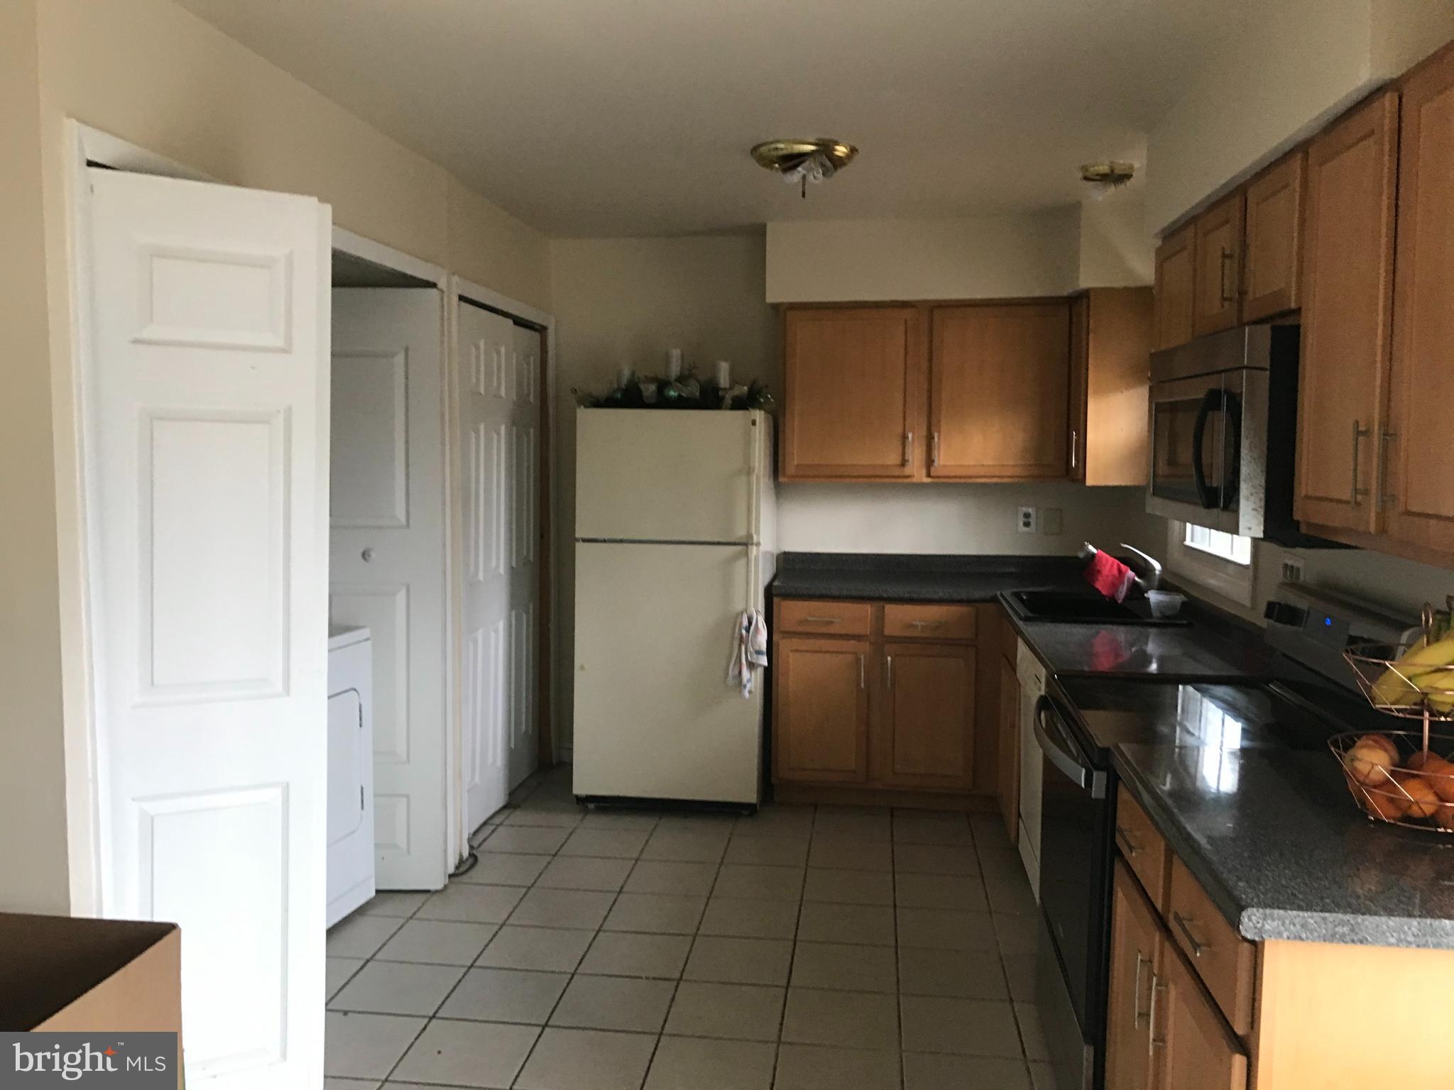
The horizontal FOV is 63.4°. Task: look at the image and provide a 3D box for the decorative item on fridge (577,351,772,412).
[{"bbox_3d":[-0.224,-0.693,4.945,0.847,0.259,0.270,1,5,7],"label":"decorative item on fridge"}]

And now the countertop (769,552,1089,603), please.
[{"bbox_3d":[0.970,0.139,5.059,1.513,0.130,0.635,1,5,7],"label":"countertop"}]

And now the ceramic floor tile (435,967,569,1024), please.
[{"bbox_3d":[-0.606,1.244,3.233,0.300,0.012,0.300,1,5,7],"label":"ceramic floor tile"}]

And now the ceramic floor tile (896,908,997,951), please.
[{"bbox_3d":[0.692,1.227,3.741,0.304,0.010,0.304,1,5,7],"label":"ceramic floor tile"}]

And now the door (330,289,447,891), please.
[{"bbox_3d":[-1.174,0.163,3.884,0.459,1.990,0.040,0,5,1],"label":"door"}]

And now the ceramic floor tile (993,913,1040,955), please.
[{"bbox_3d":[0.988,1.215,3.651,0.300,0.012,0.300,1,5,7],"label":"ceramic floor tile"}]

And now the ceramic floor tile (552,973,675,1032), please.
[{"bbox_3d":[-0.302,1.243,3.179,0.300,0.012,0.300,1,5,7],"label":"ceramic floor tile"}]

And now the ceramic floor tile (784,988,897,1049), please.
[{"bbox_3d":[0.304,1.253,3.105,0.300,0.012,0.300,1,5,7],"label":"ceramic floor tile"}]

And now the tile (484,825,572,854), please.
[{"bbox_3d":[-0.758,1.123,4.459,0.300,0.012,0.300,1,5,7],"label":"tile"}]

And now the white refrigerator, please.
[{"bbox_3d":[-0.199,0.254,5.017,0.749,1.640,0.720,1,5,7],"label":"white refrigerator"}]

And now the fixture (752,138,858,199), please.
[{"bbox_3d":[0.243,-1.173,3.681,0.334,0.166,0.334,1,5,7],"label":"fixture"}]

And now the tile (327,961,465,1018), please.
[{"bbox_3d":[-0.909,1.236,3.267,0.302,0.010,0.302,1,5,7],"label":"tile"}]

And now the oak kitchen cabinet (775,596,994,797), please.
[{"bbox_3d":[0.661,0.633,5.056,0.875,0.875,0.600,1,5,7],"label":"oak kitchen cabinet"}]

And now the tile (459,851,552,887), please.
[{"bbox_3d":[-0.795,1.150,4.158,0.300,0.012,0.300,1,5,7],"label":"tile"}]

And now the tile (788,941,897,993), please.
[{"bbox_3d":[0.347,1.249,3.471,0.304,0.010,0.304,1,5,7],"label":"tile"}]

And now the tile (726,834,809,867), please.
[{"bbox_3d":[0.152,1.160,4.428,0.304,0.010,0.304,1,5,7],"label":"tile"}]

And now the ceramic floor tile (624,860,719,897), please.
[{"bbox_3d":[-0.189,1.167,4.103,0.300,0.012,0.300,1,5,7],"label":"ceramic floor tile"}]

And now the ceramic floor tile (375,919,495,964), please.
[{"bbox_3d":[-0.871,1.209,3.570,0.302,0.010,0.302,1,5,7],"label":"ceramic floor tile"}]

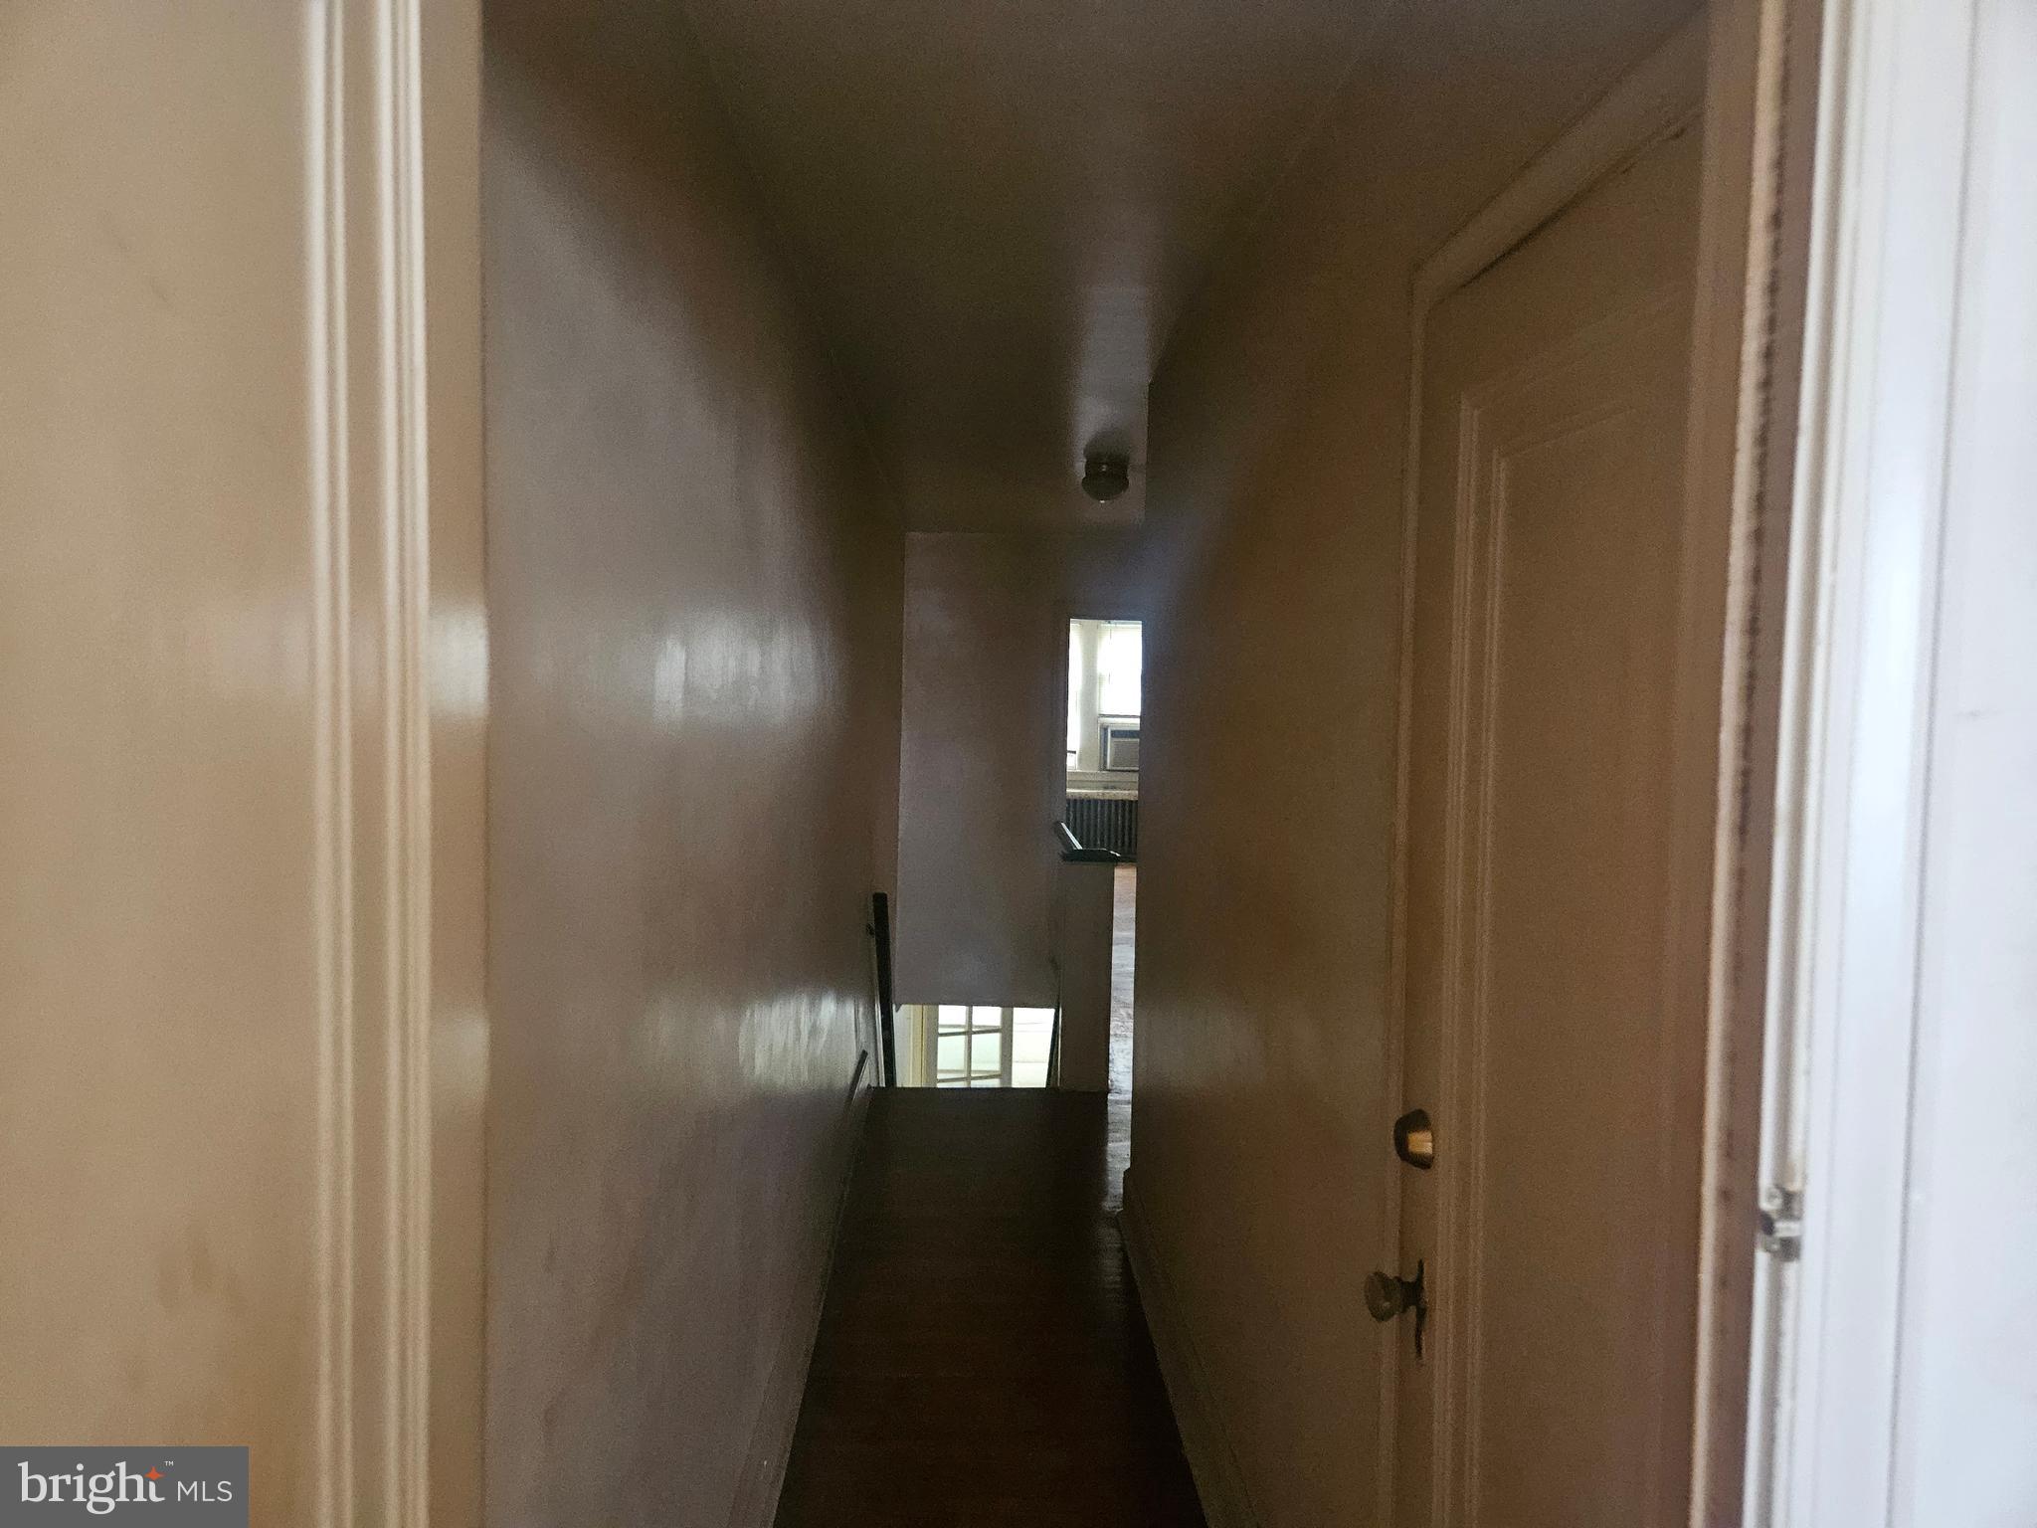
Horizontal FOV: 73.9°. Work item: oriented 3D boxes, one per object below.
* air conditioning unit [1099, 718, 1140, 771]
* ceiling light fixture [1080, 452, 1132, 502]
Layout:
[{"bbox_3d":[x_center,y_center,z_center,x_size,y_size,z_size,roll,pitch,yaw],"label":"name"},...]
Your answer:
[{"bbox_3d":[1.108,-0.154,12.814,0.580,0.386,0.480,1,4,-2],"label":"air conditioning unit"},{"bbox_3d":[0.342,-1.104,5.274,0.183,0.172,0.183,1,4,-2],"label":"ceiling light fixture"}]

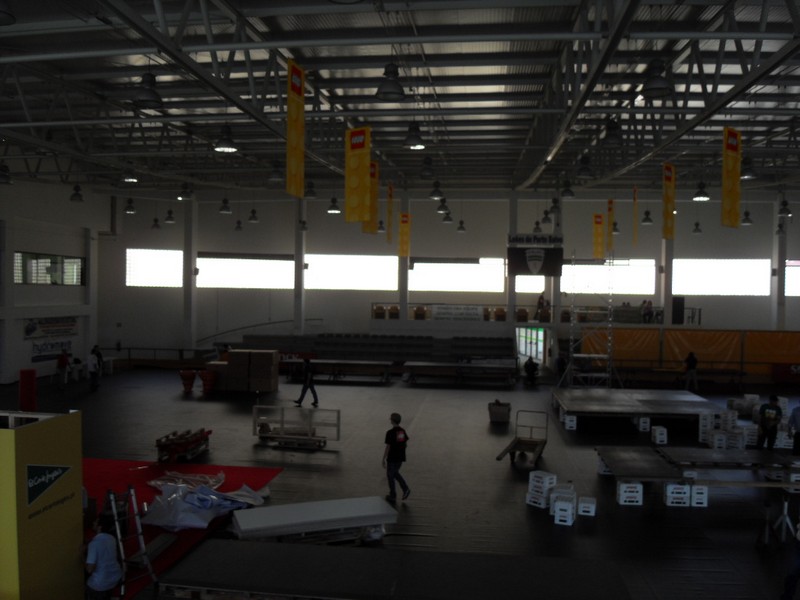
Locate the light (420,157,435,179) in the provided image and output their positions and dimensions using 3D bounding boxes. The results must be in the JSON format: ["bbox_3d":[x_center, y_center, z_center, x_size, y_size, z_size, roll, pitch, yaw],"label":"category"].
[{"bbox_3d":[0.825,-3.909,19.062,0.490,0.590,0.490,1,0,7],"label":"light"}]

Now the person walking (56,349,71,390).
[{"bbox_3d":[-12.688,2.628,24.400,0.380,1.620,0.500,2,2,26],"label":"person walking"}]

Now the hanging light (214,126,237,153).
[{"bbox_3d":[-3.362,-3.154,12.549,0.450,0.480,0.450,1,1,0],"label":"hanging light"}]

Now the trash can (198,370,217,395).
[{"bbox_3d":[-7.498,3.181,25.309,0.680,0.860,0.680,1,1,0],"label":"trash can"}]

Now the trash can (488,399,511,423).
[{"bbox_3d":[3.116,3.494,20.127,0.660,0.620,0.520,1,1,9],"label":"trash can"}]

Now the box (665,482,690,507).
[{"bbox_3d":[5.446,3.823,12.748,0.460,0.430,0.330,1,1,7],"label":"box"}]

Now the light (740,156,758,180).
[{"bbox_3d":[9.652,-3.678,17.922,0.490,0.590,0.490,1,0,7],"label":"light"}]

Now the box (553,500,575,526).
[{"bbox_3d":[3.028,3.882,11.964,0.310,0.430,0.440,1,0,15],"label":"box"}]

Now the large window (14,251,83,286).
[{"bbox_3d":[-16.389,-1.399,30.467,0.150,1.440,5.000,1,0,7],"label":"large window"}]

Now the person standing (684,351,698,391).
[{"bbox_3d":[12.084,3.021,26.841,0.520,1.690,0.420,0,1,-20],"label":"person standing"}]

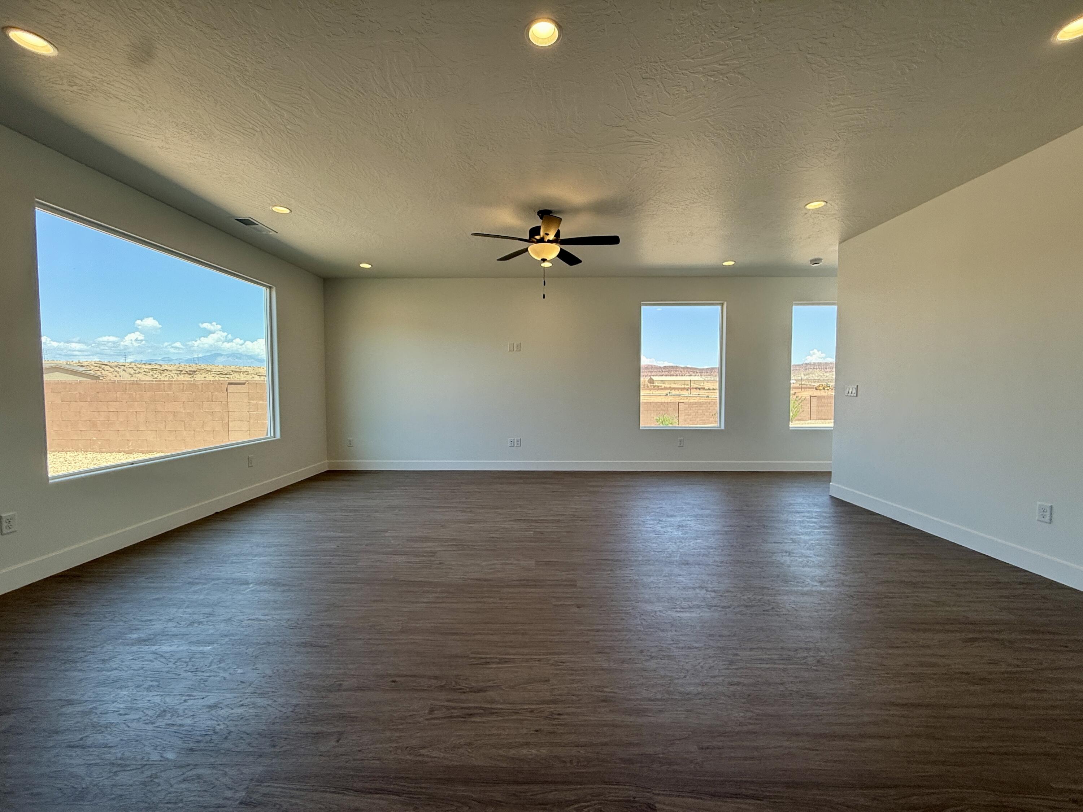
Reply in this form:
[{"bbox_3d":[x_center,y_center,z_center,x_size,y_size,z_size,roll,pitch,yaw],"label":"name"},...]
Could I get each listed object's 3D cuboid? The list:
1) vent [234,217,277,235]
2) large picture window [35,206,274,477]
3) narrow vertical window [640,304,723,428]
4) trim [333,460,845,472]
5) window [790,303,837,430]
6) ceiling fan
[{"bbox_3d":[-2.738,-1.709,4.170,0.205,0.030,0.410,0,3,1],"label":"vent"},{"bbox_3d":[-3.213,-0.454,3.980,0.110,1.780,2.410,0,3,1],"label":"large picture window"},{"bbox_3d":[2.005,-0.562,6.280,1.190,1.785,0.110,0,3,1],"label":"narrow vertical window"},{"bbox_3d":[0.753,0.862,6.278,7.704,0.145,0.020,0,3,1],"label":"trim"},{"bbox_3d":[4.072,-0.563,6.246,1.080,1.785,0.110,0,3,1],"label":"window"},{"bbox_3d":[0.030,-1.485,3.859,1.290,0.450,1.290,0,3,1],"label":"ceiling fan"}]

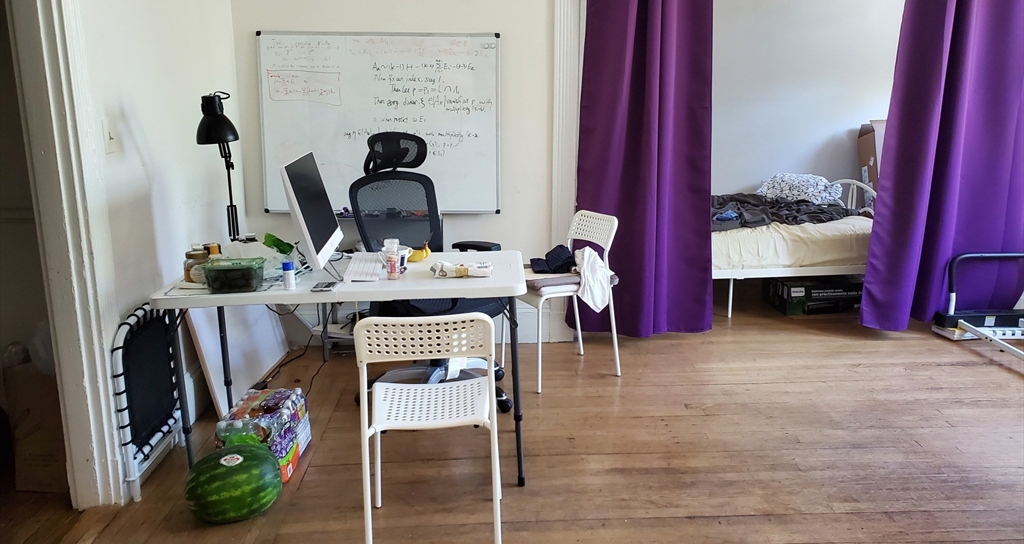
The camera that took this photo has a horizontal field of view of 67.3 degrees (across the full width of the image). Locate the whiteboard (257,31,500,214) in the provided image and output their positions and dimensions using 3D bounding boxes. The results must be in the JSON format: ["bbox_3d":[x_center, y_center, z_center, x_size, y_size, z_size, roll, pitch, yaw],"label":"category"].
[{"bbox_3d":[-0.670,-0.757,3.961,1.220,0.915,0.025,-1,11,-3],"label":"whiteboard"}]

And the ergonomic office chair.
[{"bbox_3d":[-0.369,-0.011,3.464,0.680,1.210,0.690,-12,17,-43],"label":"ergonomic office chair"}]

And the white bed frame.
[{"bbox_3d":[1.318,-0.214,5.303,1.980,0.820,1.000,-2,12,-7],"label":"white bed frame"}]

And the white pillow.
[{"bbox_3d":[1.992,-0.566,5.331,0.580,0.210,0.410,-2,12,-7],"label":"white pillow"}]

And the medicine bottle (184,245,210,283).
[{"bbox_3d":[-1.098,-0.032,2.681,0.081,0.117,0.081,-1,12,-3],"label":"medicine bottle"}]

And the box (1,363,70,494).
[{"bbox_3d":[-1.623,0.509,2.831,0.250,0.470,0.360,0,12,3],"label":"box"}]

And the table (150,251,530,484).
[{"bbox_3d":[-0.576,0.352,2.909,1.230,0.735,0.625,-1,12,-2],"label":"table"}]

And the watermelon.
[{"bbox_3d":[-0.904,0.690,2.511,0.300,0.244,0.245,-7,14,-27],"label":"watermelon"}]

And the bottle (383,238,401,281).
[{"bbox_3d":[-0.423,-0.046,2.684,0.053,0.141,0.053,-1,12,-3],"label":"bottle"}]

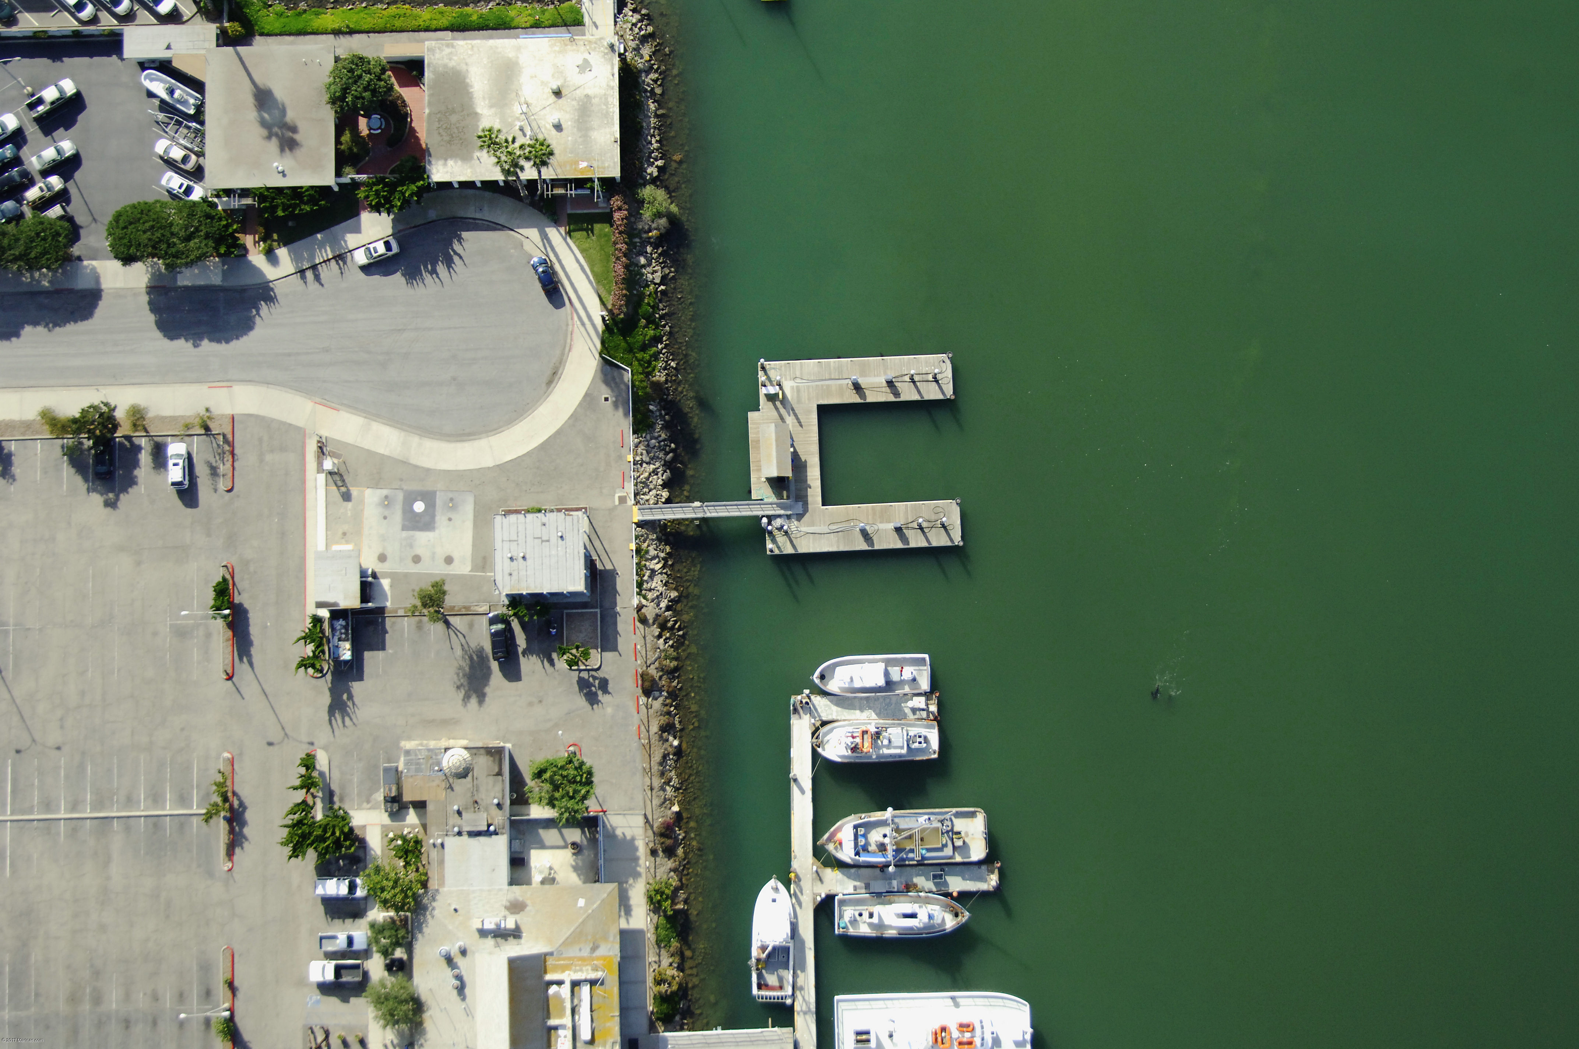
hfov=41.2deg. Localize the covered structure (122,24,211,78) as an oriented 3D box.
[{"bbox_3d":[-63.239,-48.081,215.468,9.280,2.600,5.270,-3,85,0],"label":"covered structure"}]

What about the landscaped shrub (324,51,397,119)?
[{"bbox_3d":[-43.538,-44.422,213.805,7.070,5.200,6.570,-1,85,0],"label":"landscaped shrub"}]

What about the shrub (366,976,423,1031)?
[{"bbox_3d":[-38.694,46.984,206.918,5.440,4.200,5.120,-1,85,0],"label":"shrub"}]

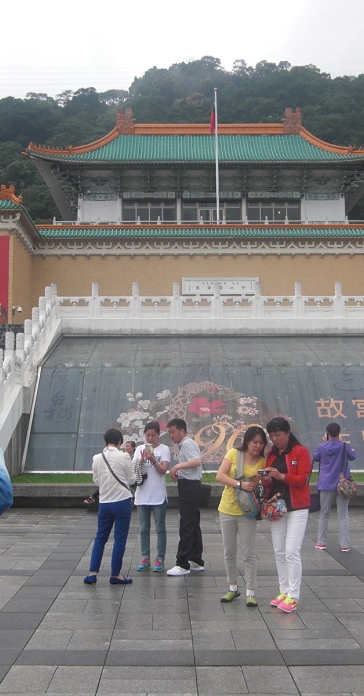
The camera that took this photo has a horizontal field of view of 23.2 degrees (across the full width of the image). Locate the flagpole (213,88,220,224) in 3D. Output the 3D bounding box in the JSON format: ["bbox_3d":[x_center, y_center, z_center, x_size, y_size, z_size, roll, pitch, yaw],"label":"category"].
[{"bbox_3d":[2.507,-13.601,63.000,0.220,9.900,0.220,0,-5,-1],"label":"flagpole"}]

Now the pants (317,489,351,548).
[{"bbox_3d":[1.955,2.142,11.380,0.430,0.840,0.270,0,-5,-4],"label":"pants"}]

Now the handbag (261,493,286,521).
[{"bbox_3d":[0.785,1.353,7.550,0.230,0.240,0.120,-1,-5,4],"label":"handbag"}]

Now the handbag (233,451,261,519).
[{"bbox_3d":[0.578,1.214,7.870,0.250,0.600,0.200,0,-5,-1],"label":"handbag"}]

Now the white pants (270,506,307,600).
[{"bbox_3d":[0.937,1.781,7.780,0.340,0.850,0.250,-3,-6,29],"label":"white pants"}]

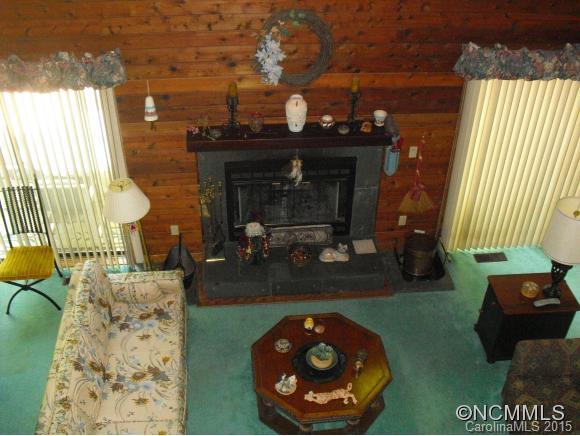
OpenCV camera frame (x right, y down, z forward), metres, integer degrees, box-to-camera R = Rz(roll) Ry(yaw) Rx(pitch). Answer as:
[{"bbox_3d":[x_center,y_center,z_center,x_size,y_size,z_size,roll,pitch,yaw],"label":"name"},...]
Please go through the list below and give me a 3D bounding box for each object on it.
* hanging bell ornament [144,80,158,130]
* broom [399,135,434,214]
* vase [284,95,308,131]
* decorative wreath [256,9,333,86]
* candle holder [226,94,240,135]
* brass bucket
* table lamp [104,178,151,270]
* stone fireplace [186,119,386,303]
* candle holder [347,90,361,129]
[{"bbox_3d":[-1.126,-0.896,4.827,0.113,0.410,0.113,-2,35,-3],"label":"hanging bell ornament"},{"bbox_3d":[1.131,-0.373,5.405,0.327,0.840,0.060,-2,35,-3],"label":"broom"},{"bbox_3d":[0.046,-0.832,4.899,0.178,0.265,0.178,-2,35,-3],"label":"vase"},{"bbox_3d":[0.036,-1.301,4.646,0.585,0.613,0.100,-2,35,-3],"label":"decorative wreath"},{"bbox_3d":[-0.464,-0.838,4.869,0.115,0.310,0.115,-2,35,-3],"label":"candle holder"},{"bbox_3d":[1.206,0.348,5.671,0.310,0.320,0.310,0,35,0],"label":"brass bucket"},{"bbox_3d":[-1.302,0.076,4.945,0.380,0.810,0.380,-2,35,-3],"label":"table lamp"},{"bbox_3d":[0.027,-0.029,5.253,1.690,1.460,0.570,-2,35,-3],"label":"stone fireplace"},{"bbox_3d":[0.524,-0.887,4.933,0.115,0.305,0.115,-2,35,-3],"label":"candle holder"}]

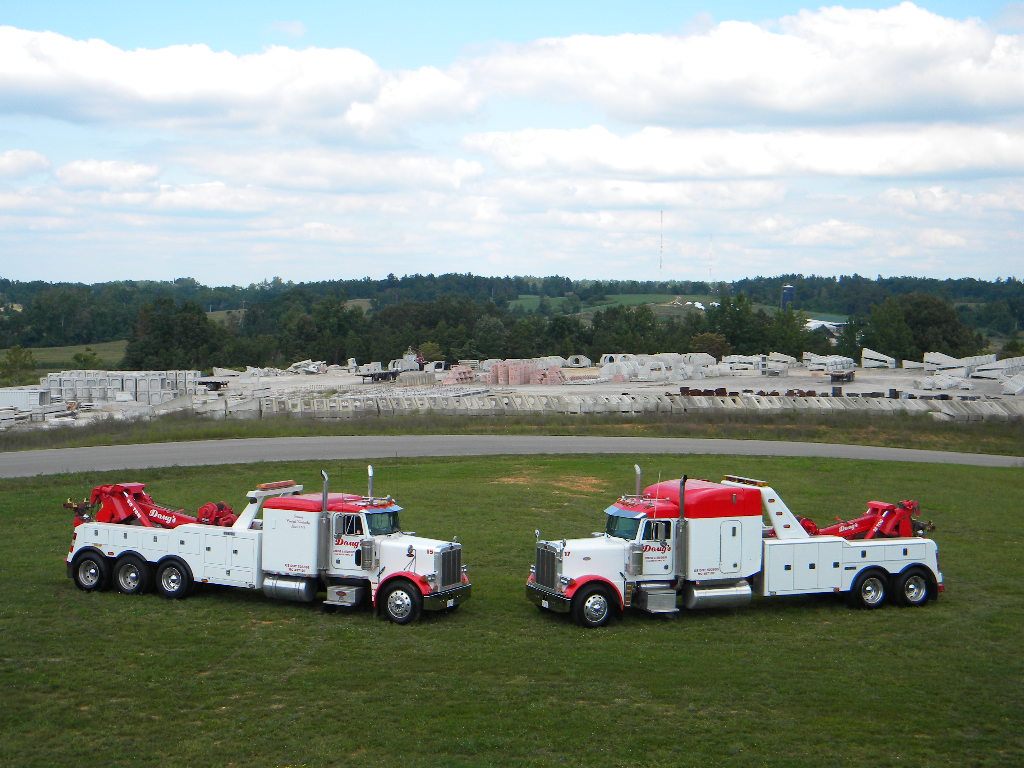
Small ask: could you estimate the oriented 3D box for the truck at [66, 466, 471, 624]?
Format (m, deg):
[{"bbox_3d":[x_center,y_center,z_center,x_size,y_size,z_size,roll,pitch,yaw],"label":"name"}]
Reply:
[{"bbox_3d":[-6.675,3.761,35.491,11.672,3.447,2.561,1,1,25],"label":"truck"}]

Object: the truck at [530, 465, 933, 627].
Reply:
[{"bbox_3d":[6.013,3.886,35.070,11.377,3.526,2.561,1,2,-24],"label":"truck"}]

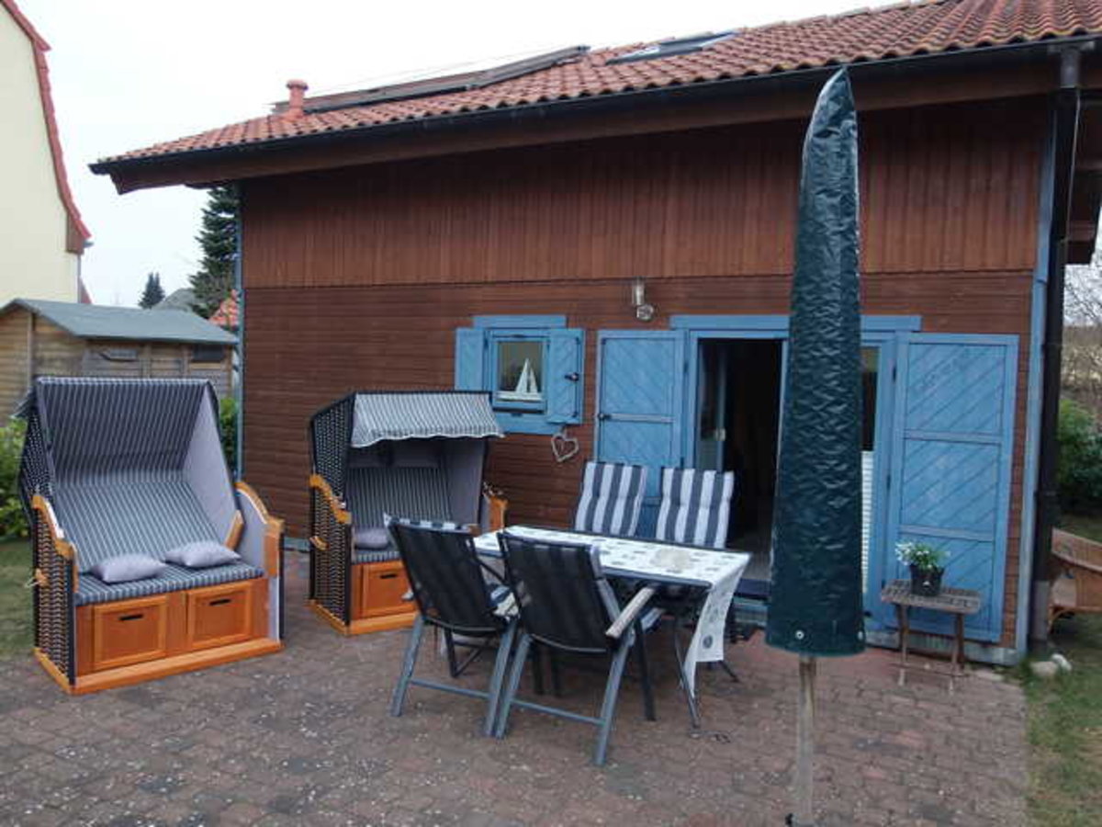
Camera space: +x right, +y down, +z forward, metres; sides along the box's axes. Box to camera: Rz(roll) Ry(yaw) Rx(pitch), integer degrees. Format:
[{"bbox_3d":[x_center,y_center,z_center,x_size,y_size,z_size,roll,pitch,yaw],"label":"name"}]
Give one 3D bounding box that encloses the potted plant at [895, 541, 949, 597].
[{"bbox_3d":[2.230,0.922,4.991,0.280,0.320,0.270,3,3,27],"label":"potted plant"}]

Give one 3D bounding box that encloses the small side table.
[{"bbox_3d":[2.283,1.335,4.979,0.520,0.500,0.460,3,3,27],"label":"small side table"}]

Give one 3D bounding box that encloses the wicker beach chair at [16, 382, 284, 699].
[{"bbox_3d":[-2.554,0.617,5.229,1.186,1.640,1.330,-2,4,-44],"label":"wicker beach chair"}]

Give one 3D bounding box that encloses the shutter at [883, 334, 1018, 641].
[{"bbox_3d":[2.558,0.455,5.345,0.694,1.938,0.045,3,4,26],"label":"shutter"}]

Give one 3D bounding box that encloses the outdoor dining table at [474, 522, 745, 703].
[{"bbox_3d":[0.255,1.168,4.815,1.570,0.740,0.820,3,4,26],"label":"outdoor dining table"}]

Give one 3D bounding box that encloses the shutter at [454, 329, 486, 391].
[{"bbox_3d":[-0.673,-0.336,6.924,0.288,0.731,0.040,3,4,26],"label":"shutter"}]

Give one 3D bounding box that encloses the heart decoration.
[{"bbox_3d":[0.117,0.279,6.515,0.235,0.250,0.030,3,3,27],"label":"heart decoration"}]

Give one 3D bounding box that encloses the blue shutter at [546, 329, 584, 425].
[{"bbox_3d":[0.108,-0.292,6.489,0.325,0.725,0.045,3,3,27],"label":"blue shutter"}]

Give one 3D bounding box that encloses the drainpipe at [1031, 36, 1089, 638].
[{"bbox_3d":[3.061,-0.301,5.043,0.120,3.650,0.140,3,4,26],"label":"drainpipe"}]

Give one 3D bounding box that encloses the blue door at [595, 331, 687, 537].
[{"bbox_3d":[0.638,0.338,6.243,0.684,1.920,0.050,3,3,27],"label":"blue door"}]

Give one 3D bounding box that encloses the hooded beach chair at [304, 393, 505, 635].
[{"bbox_3d":[-1.058,0.628,6.089,1.200,1.600,0.890,0,3,-34],"label":"hooded beach chair"}]

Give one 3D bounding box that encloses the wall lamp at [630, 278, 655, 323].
[{"bbox_3d":[0.684,-0.848,6.146,0.130,0.316,0.200,3,4,26],"label":"wall lamp"}]

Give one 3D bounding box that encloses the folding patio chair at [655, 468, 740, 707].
[{"bbox_3d":[0.835,0.964,5.453,0.580,1.100,0.740,3,4,26],"label":"folding patio chair"}]

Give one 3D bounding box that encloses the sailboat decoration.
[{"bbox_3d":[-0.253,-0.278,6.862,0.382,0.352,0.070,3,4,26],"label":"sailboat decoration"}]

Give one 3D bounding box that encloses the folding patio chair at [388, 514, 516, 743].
[{"bbox_3d":[-0.443,1.022,4.280,0.590,1.030,0.770,3,3,24],"label":"folding patio chair"}]

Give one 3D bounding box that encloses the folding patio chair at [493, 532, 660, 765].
[{"bbox_3d":[0.111,1.051,4.024,0.590,1.030,0.770,3,3,28],"label":"folding patio chair"}]

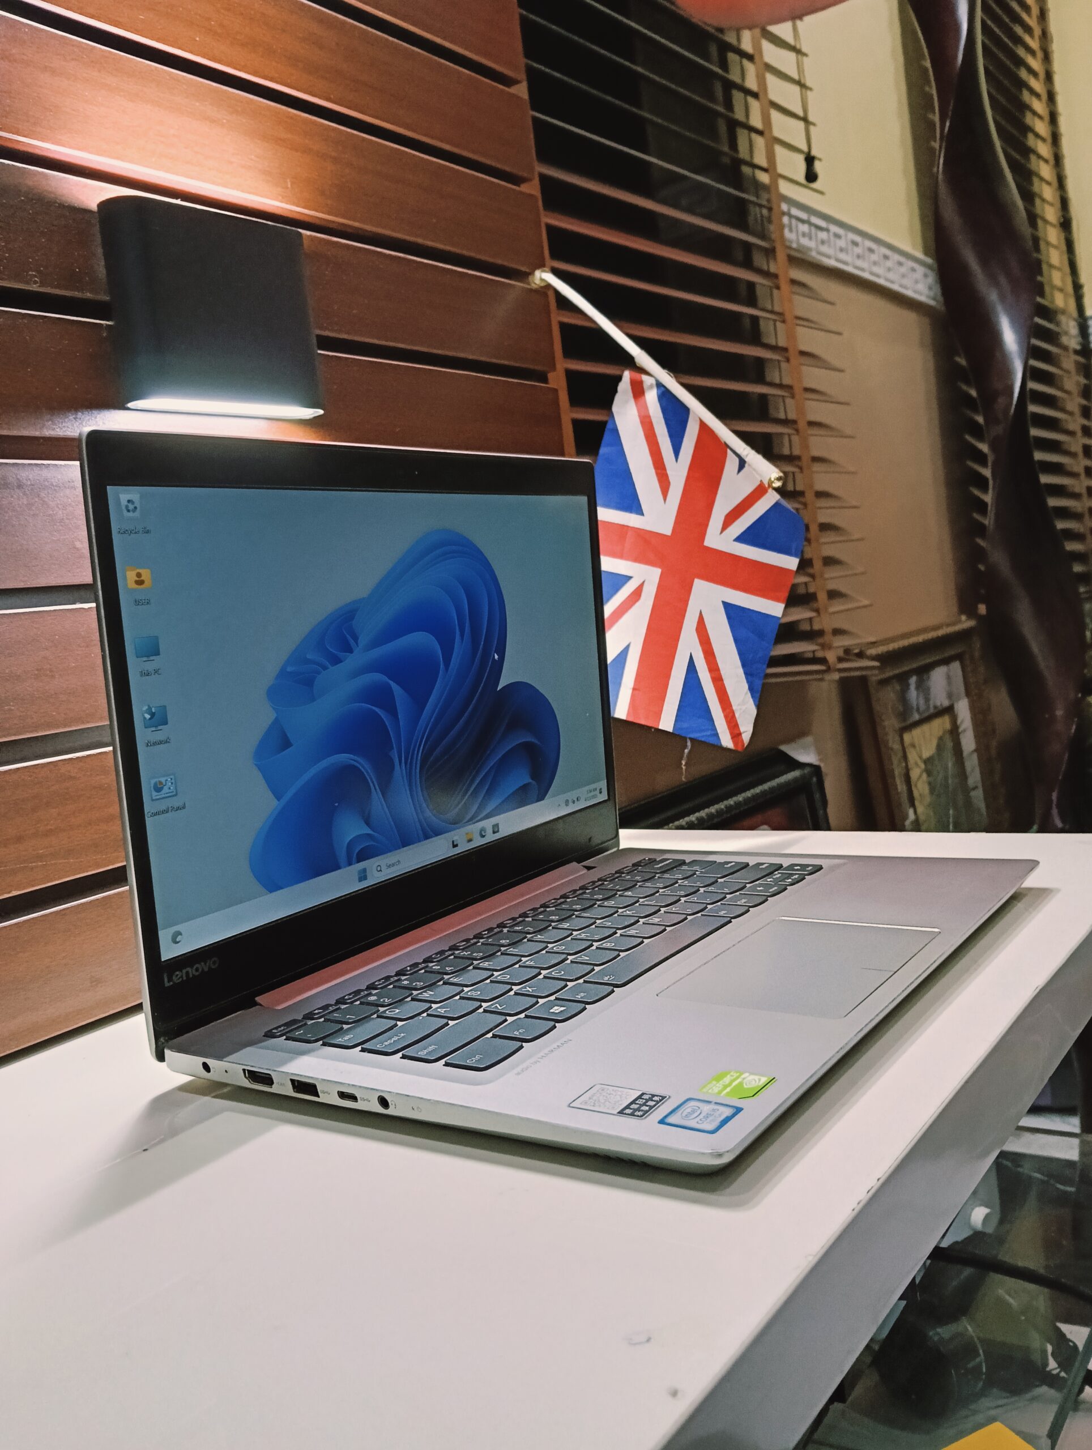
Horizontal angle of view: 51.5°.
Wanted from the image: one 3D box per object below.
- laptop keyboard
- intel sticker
[{"bbox_3d":[0.019,0.095,0.504,0.111,0.005,0.279,-4,6,37],"label":"laptop keyboard"},{"bbox_3d":[0.043,0.107,0.312,0.018,0.001,0.017,-4,6,37],"label":"intel sticker"}]

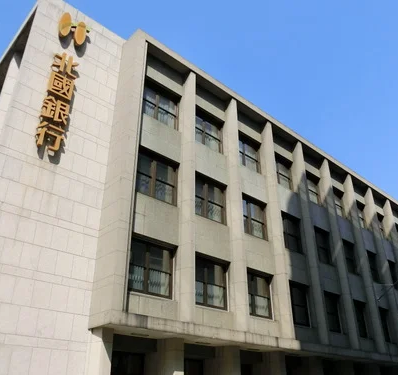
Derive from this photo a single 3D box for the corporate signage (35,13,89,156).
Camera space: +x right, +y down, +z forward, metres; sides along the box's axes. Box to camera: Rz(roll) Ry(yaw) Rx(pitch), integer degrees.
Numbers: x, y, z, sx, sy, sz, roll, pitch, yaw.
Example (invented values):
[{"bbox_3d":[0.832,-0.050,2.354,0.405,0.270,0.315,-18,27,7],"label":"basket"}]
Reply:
[{"bbox_3d":[-4.854,-3.866,14.862,1.060,6.180,0.273,24,-37,-36],"label":"corporate signage"}]

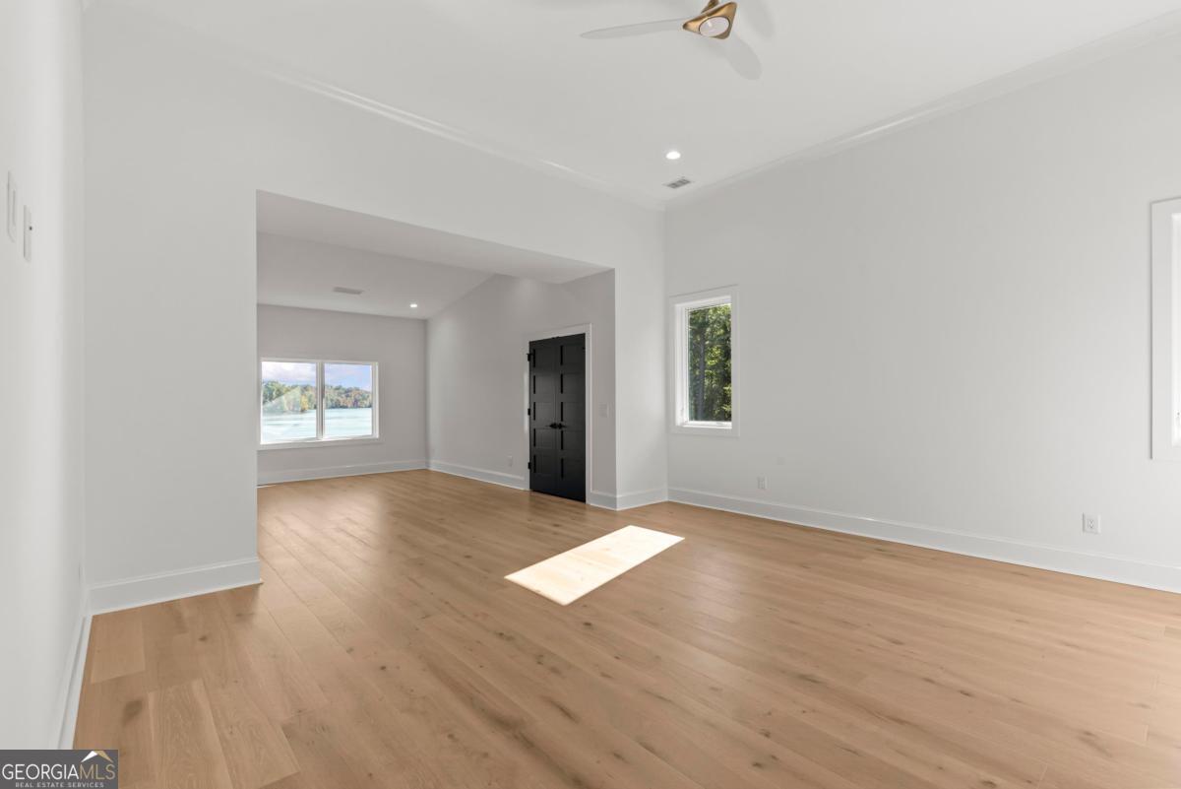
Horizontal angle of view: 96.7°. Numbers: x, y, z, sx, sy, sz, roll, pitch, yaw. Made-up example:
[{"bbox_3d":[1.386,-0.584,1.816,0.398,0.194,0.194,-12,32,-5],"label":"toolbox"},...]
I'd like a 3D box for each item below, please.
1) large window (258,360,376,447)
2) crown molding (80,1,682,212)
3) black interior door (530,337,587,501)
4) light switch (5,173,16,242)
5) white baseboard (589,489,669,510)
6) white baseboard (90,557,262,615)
[{"bbox_3d":[-4.331,0.115,8.471,1.725,1.294,0.099,0,-1,-42],"label":"large window"},{"bbox_3d":[-0.997,-2.269,4.753,5.155,0.093,0.086,0,-1,-42],"label":"crown molding"},{"bbox_3d":[-0.444,0.292,6.803,0.049,2.050,1.165,0,-1,-42],"label":"black interior door"},{"bbox_3d":[-1.114,-0.352,1.008,0.007,0.121,0.074,0,-1,-42],"label":"light switch"},{"bbox_3d":[0.456,1.221,6.318,0.848,0.174,0.503,0,-1,-42],"label":"white baseboard"},{"bbox_3d":[-2.591,1.202,3.328,0.862,0.181,0.028,0,-1,-42],"label":"white baseboard"}]

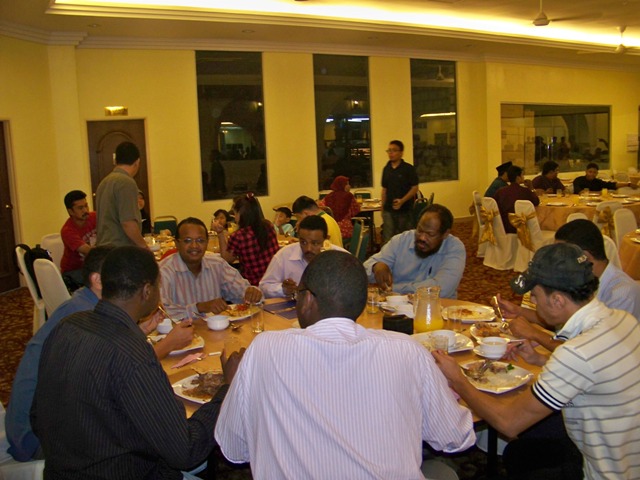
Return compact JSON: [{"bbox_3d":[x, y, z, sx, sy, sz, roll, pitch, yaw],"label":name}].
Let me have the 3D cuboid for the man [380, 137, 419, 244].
[{"bbox_3d":[0.956,-0.367,7.267,0.490,1.660,0.320,1,9,25],"label":"man"}]

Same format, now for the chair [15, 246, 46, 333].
[{"bbox_3d":[-2.210,0.504,5.042,0.560,0.930,0.450,-6,9,-25],"label":"chair"}]

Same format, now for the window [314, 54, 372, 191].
[{"bbox_3d":[0.444,-2.127,11.141,1.142,2.389,0.120,-7,9,-27],"label":"window"}]

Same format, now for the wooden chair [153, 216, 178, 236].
[{"bbox_3d":[-1.908,0.094,7.757,0.410,0.850,0.490,-6,9,-25],"label":"wooden chair"}]

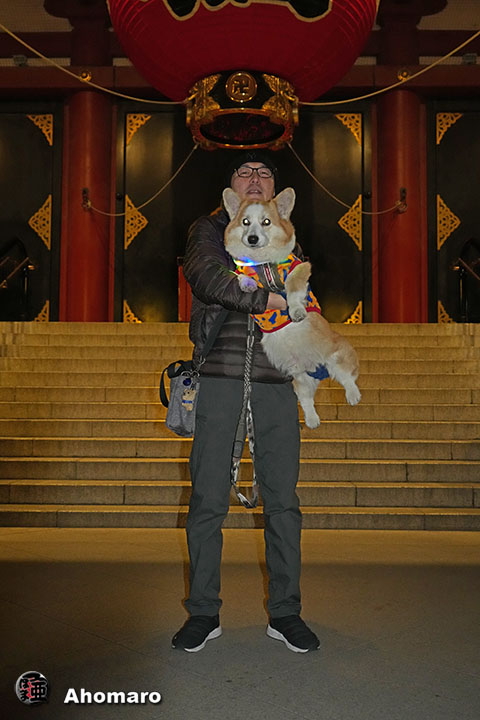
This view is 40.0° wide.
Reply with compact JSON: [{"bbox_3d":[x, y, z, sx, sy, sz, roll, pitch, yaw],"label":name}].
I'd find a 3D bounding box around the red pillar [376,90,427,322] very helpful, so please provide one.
[{"bbox_3d":[2.509,-2.174,10.286,0.700,3.928,0.700,0,-3,1],"label":"red pillar"}]

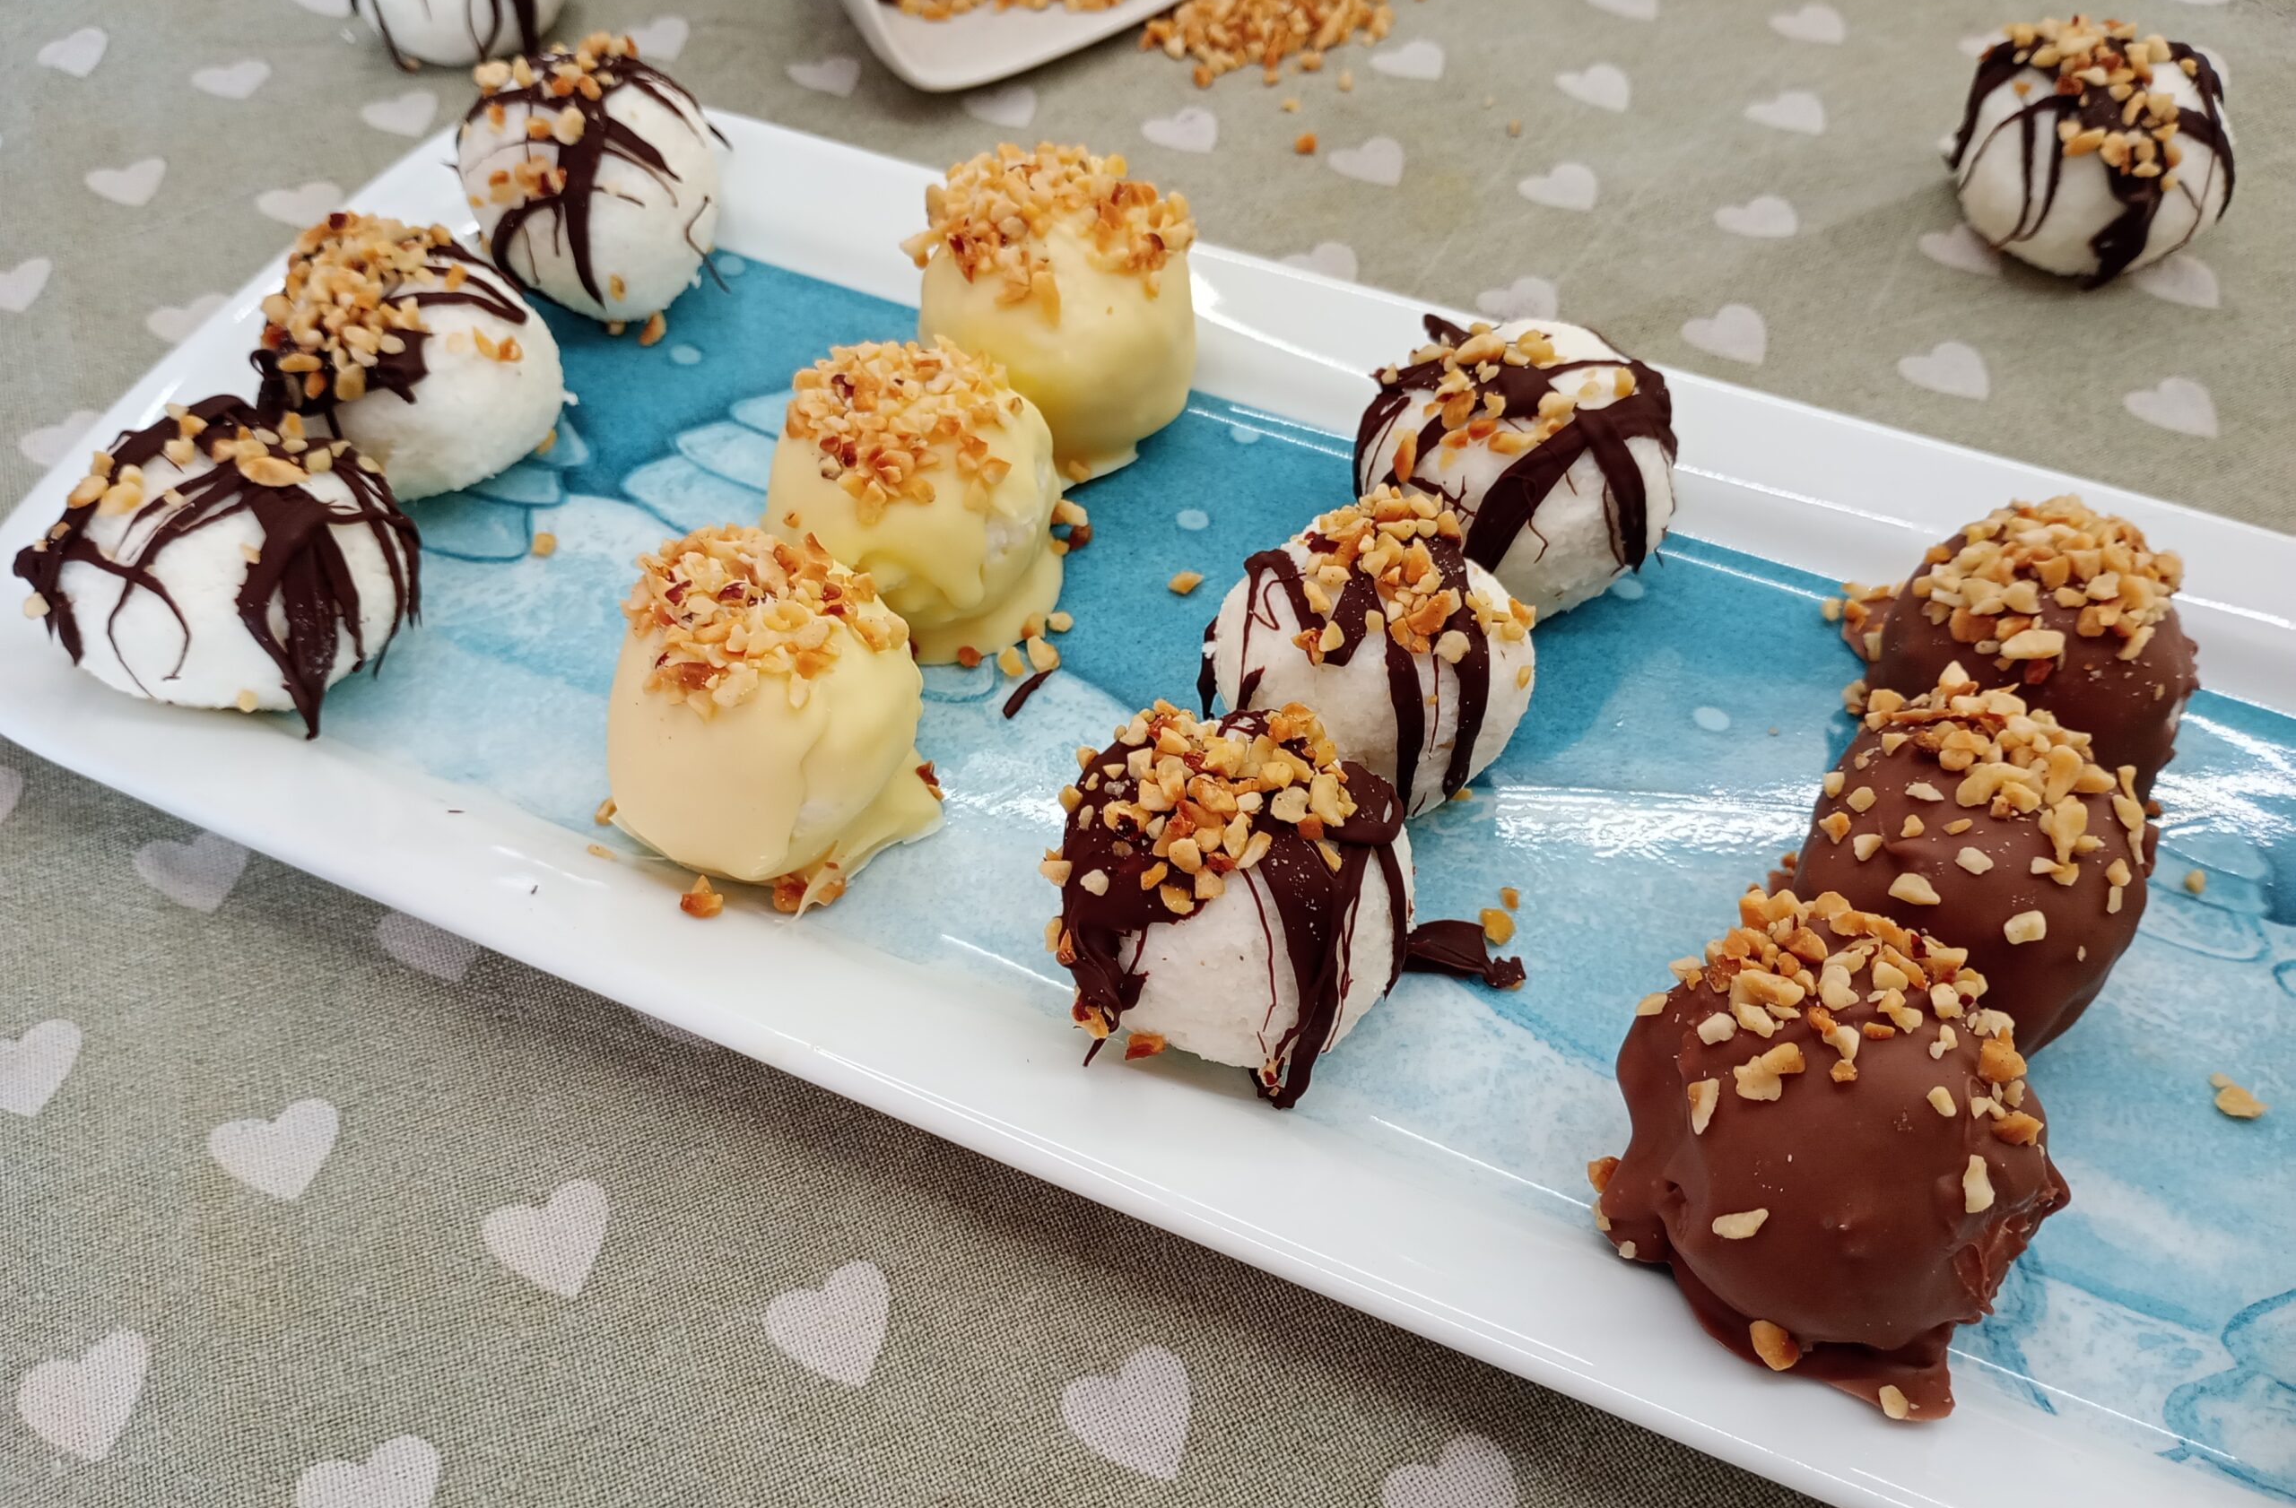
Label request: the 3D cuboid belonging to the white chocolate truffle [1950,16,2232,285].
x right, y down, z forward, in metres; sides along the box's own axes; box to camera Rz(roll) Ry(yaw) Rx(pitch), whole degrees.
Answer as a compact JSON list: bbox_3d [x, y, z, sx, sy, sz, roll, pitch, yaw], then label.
[{"bbox_3d":[0.144,-0.094,0.282,0.039,0.033,0.038,-1,53,0],"label":"white chocolate truffle"}]

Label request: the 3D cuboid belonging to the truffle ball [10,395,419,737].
[{"bbox_3d":[-0.113,-0.025,0.225,0.043,0.033,0.040,0,53,1],"label":"truffle ball"}]

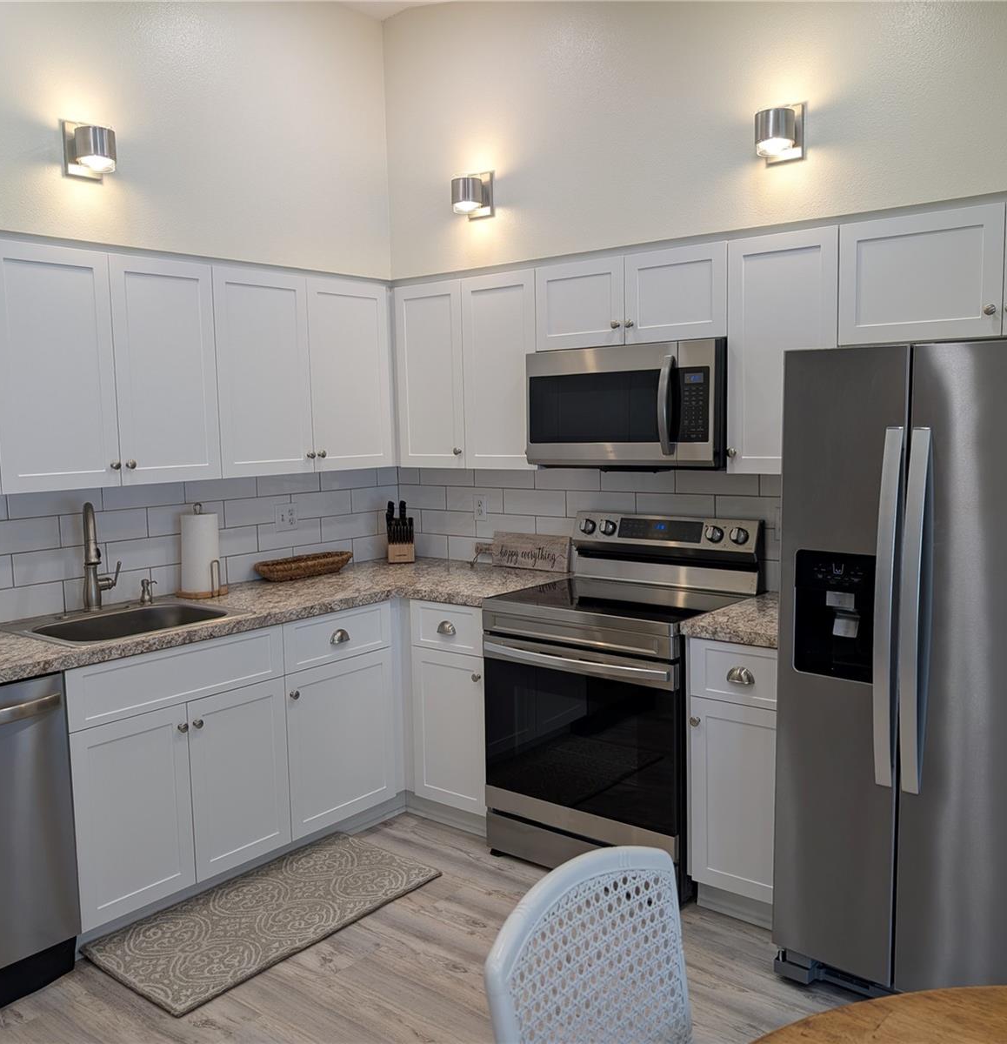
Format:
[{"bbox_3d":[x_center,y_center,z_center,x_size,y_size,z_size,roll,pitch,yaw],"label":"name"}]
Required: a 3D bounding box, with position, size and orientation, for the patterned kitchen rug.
[{"bbox_3d":[-0.728,1.233,3.068,0.525,0.014,1.010,4,8,39],"label":"patterned kitchen rug"}]

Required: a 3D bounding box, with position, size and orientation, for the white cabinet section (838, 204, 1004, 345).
[{"bbox_3d":[1.256,-0.695,2.807,0.438,0.345,0.325,4,8,39],"label":"white cabinet section"}]

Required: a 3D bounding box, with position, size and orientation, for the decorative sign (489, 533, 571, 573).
[{"bbox_3d":[0.106,0.125,4.022,0.420,0.149,0.020,4,1,39],"label":"decorative sign"}]

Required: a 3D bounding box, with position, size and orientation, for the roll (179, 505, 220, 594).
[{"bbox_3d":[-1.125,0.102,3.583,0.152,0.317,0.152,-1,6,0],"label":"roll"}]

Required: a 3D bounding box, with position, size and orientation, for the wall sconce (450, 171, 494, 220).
[{"bbox_3d":[-0.126,-1.223,3.583,0.127,0.166,0.135,4,8,39],"label":"wall sconce"}]

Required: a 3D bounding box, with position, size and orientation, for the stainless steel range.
[{"bbox_3d":[0.411,0.591,3.377,0.757,1.185,0.690,4,8,39],"label":"stainless steel range"}]

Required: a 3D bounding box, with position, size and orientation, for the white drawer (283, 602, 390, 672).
[{"bbox_3d":[-0.737,0.401,3.578,0.450,0.177,0.503,4,8,39],"label":"white drawer"}]

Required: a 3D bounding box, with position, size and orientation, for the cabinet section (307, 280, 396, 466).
[{"bbox_3d":[-0.728,-0.582,3.936,0.325,0.731,0.421,4,8,39],"label":"cabinet section"}]

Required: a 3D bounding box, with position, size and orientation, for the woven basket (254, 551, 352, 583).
[{"bbox_3d":[-0.816,0.189,3.964,0.180,0.077,0.480,4,8,44],"label":"woven basket"}]

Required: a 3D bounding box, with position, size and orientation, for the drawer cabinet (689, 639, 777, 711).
[{"bbox_3d":[0.851,0.421,3.007,0.312,0.178,0.528,4,8,39],"label":"drawer cabinet"}]

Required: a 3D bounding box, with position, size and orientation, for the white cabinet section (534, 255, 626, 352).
[{"bbox_3d":[0.369,-0.778,3.526,0.383,0.296,0.325,4,8,39],"label":"white cabinet section"}]

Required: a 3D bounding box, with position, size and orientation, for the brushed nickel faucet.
[{"bbox_3d":[-1.324,0.122,3.208,0.130,0.370,0.250,-6,7,-36],"label":"brushed nickel faucet"}]

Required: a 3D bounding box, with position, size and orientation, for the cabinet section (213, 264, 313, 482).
[{"bbox_3d":[-0.992,-0.542,3.616,0.325,0.731,0.413,4,8,39],"label":"cabinet section"}]

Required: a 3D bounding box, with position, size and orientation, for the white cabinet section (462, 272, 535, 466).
[{"bbox_3d":[0.086,-0.582,3.783,0.359,0.731,0.325,4,8,39],"label":"white cabinet section"}]

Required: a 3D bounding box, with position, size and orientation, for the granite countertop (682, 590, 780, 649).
[{"bbox_3d":[0.870,0.307,3.030,0.352,0.048,0.637,4,8,39],"label":"granite countertop"}]

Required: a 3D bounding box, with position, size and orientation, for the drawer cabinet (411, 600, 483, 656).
[{"bbox_3d":[-0.038,0.365,3.722,0.380,0.178,0.528,4,8,39],"label":"drawer cabinet"}]

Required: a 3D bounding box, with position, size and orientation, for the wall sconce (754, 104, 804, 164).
[{"bbox_3d":[0.807,-1.157,2.837,0.127,0.166,0.135,4,8,39],"label":"wall sconce"}]

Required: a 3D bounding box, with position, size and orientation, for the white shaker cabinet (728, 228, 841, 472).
[{"bbox_3d":[0.953,-0.533,3.086,0.352,0.750,0.334,4,8,39],"label":"white shaker cabinet"}]

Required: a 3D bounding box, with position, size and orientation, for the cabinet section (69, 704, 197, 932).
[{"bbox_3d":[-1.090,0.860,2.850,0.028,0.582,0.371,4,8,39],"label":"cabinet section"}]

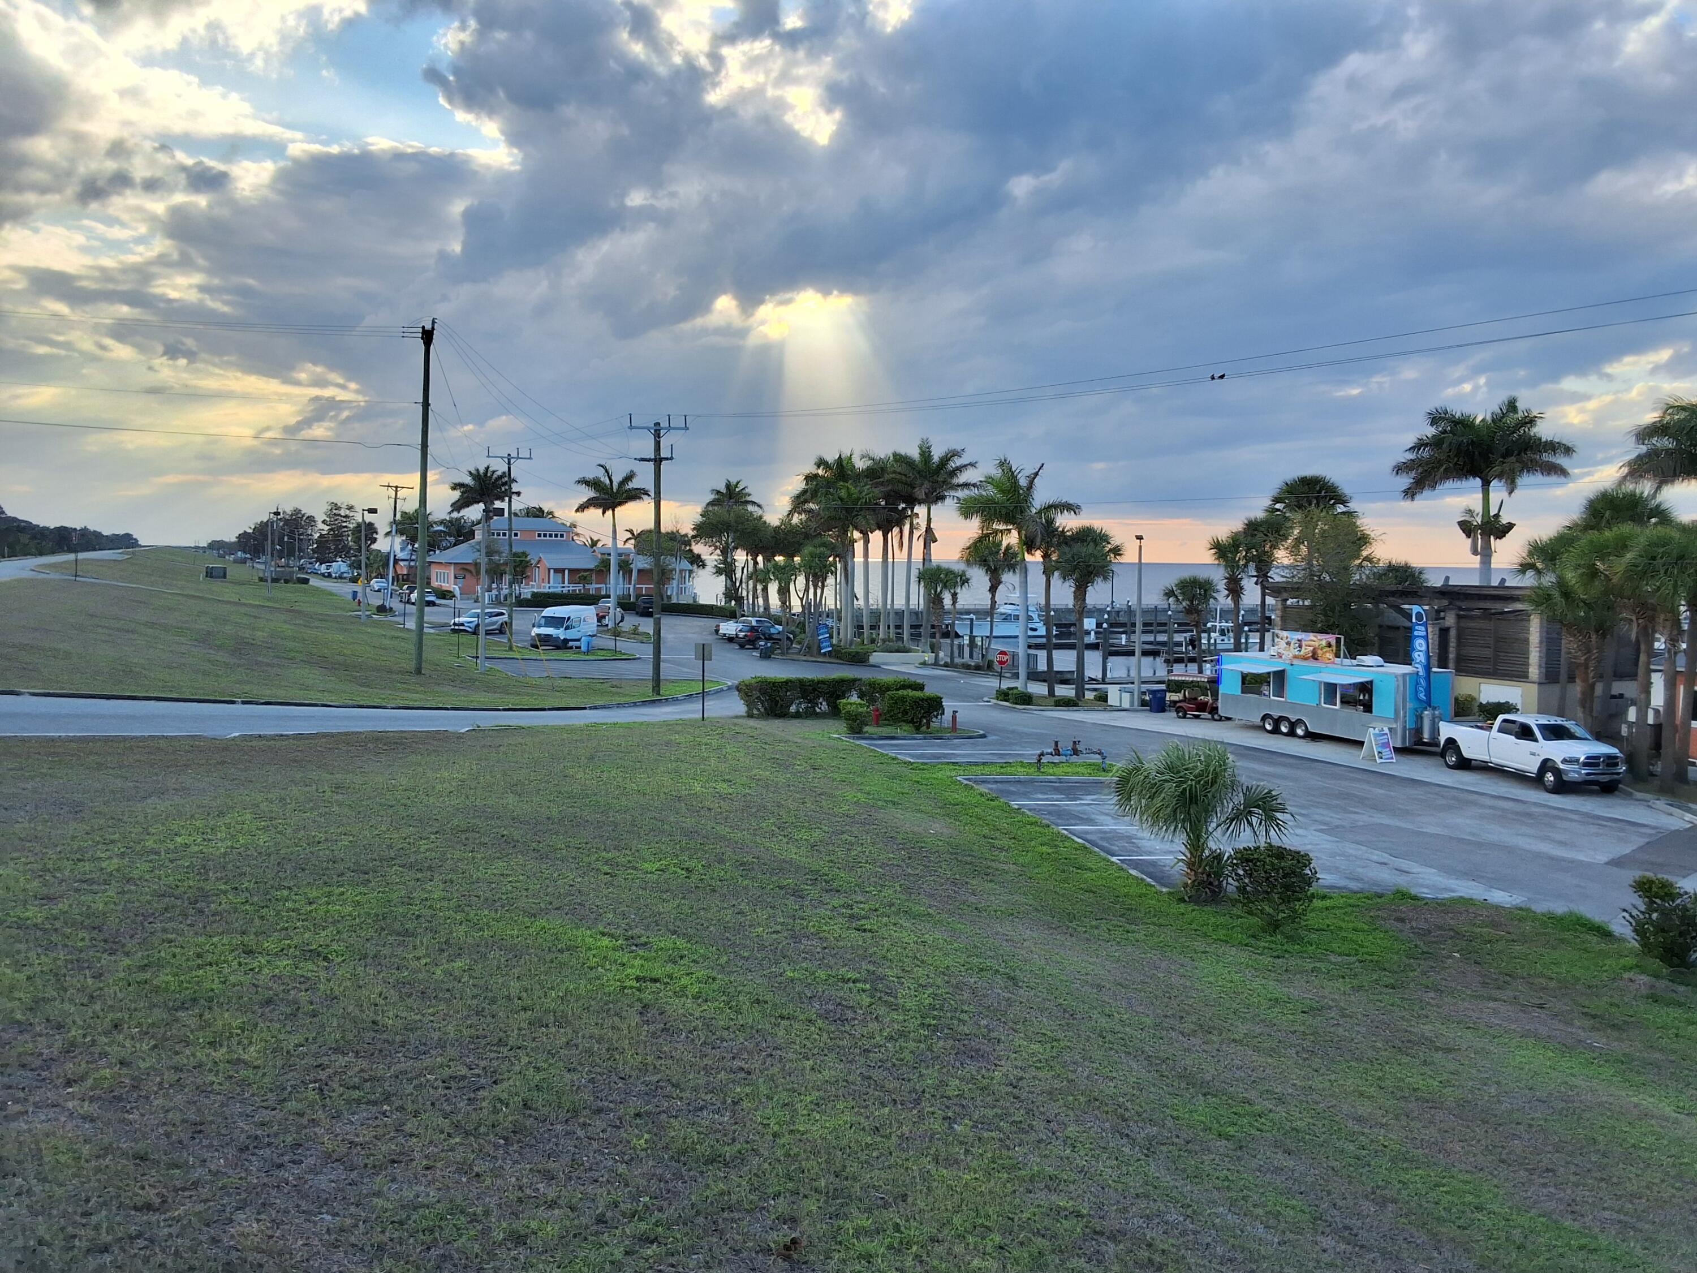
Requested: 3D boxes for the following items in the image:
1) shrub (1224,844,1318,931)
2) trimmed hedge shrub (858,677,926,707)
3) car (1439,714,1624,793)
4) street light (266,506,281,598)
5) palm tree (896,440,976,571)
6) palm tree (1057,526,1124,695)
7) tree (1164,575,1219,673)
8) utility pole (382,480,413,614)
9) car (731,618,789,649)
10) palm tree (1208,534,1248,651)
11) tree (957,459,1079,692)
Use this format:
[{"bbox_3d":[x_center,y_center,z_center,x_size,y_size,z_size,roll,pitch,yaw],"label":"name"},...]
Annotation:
[{"bbox_3d":[7.278,4.333,23.550,1.500,1.400,1.420,2,3,17],"label":"shrub"},{"bbox_3d":[1.751,2.479,55.800,2.850,1.500,1.500,1,3,5],"label":"trimmed hedge shrub"},{"bbox_3d":[20.763,3.419,41.977,2.320,1.960,6.450,0,3,-10],"label":"car"},{"bbox_3d":[-56.470,-8.334,134.763,1.200,8.340,0.350,0,3,-11],"label":"street light"},{"bbox_3d":[5.487,-5.704,86.447,5.400,13.460,5.400,1,3,0],"label":"palm tree"},{"bbox_3d":[11.088,-1.046,62.744,3.030,8.000,3.030,1,3,10],"label":"palm tree"},{"bbox_3d":[16.243,-0.014,65.088,2.580,5.810,2.580,2,3,14],"label":"tree"},{"bbox_3d":[-42.601,-8.300,128.768,3.230,12.200,0.600,-1,4,-27],"label":"utility pole"},{"bbox_3d":[-6.155,-0.024,99.003,1.880,1.660,4.700,3,4,39],"label":"car"},{"bbox_3d":[17.605,-0.962,63.224,2.400,7.890,2.400,1,3,16],"label":"palm tree"},{"bbox_3d":[8.367,-2.969,66.678,6.000,11.320,5.700,1,3,7],"label":"tree"}]

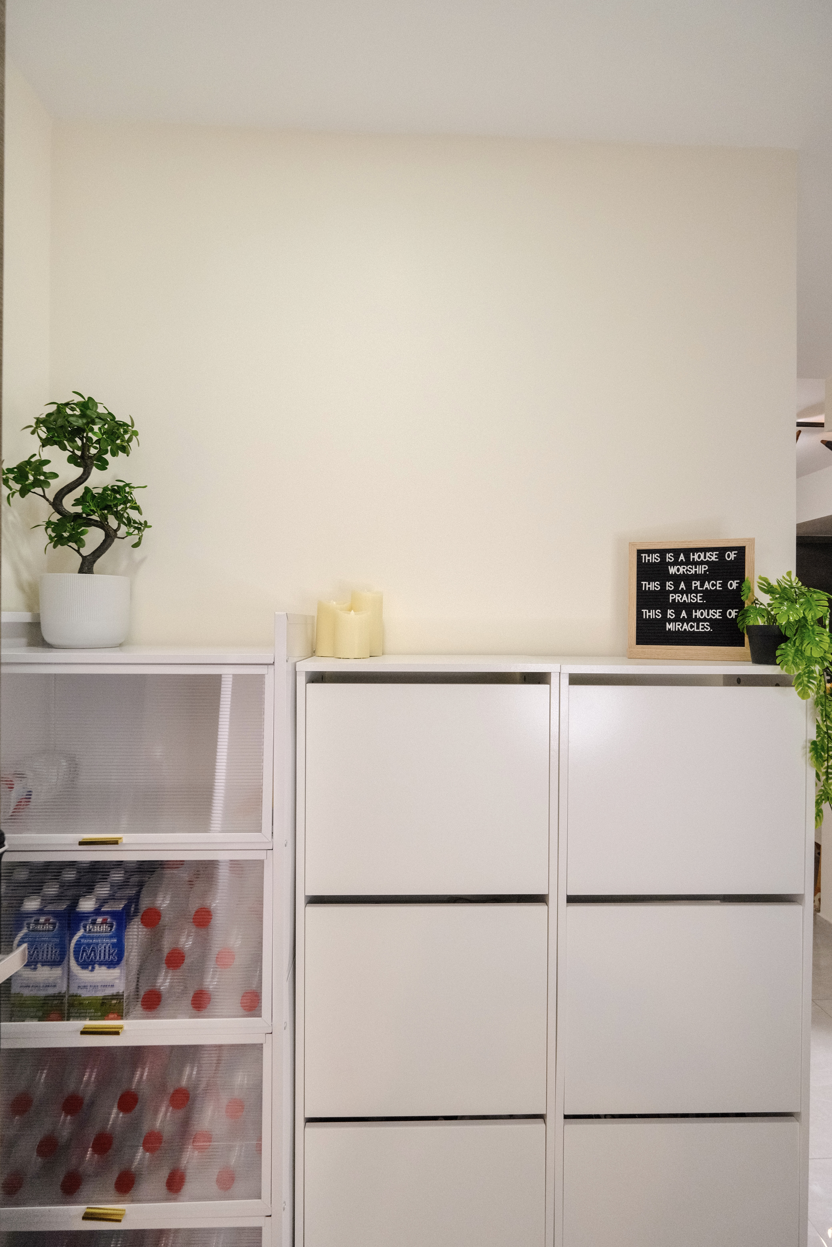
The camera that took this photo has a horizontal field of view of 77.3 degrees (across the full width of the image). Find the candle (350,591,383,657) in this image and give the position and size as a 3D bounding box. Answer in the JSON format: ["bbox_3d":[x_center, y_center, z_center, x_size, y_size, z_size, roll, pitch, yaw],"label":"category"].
[{"bbox_3d":[-0.113,0.000,1.200,0.075,0.150,0.075,0,1,-1],"label":"candle"}]

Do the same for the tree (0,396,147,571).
[{"bbox_3d":[-0.710,-0.288,1.095,0.298,0.390,0.240,0,1,-1],"label":"tree"}]

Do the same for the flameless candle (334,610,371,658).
[{"bbox_3d":[-0.135,0.023,1.095,0.075,0.101,0.075,0,1,-1],"label":"flameless candle"}]

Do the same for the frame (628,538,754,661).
[{"bbox_3d":[0.594,-0.049,1.127,0.248,0.257,0.035,1,1,16],"label":"frame"}]

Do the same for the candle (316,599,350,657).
[{"bbox_3d":[-0.185,0.010,1.165,0.075,0.126,0.075,0,1,-1],"label":"candle"}]

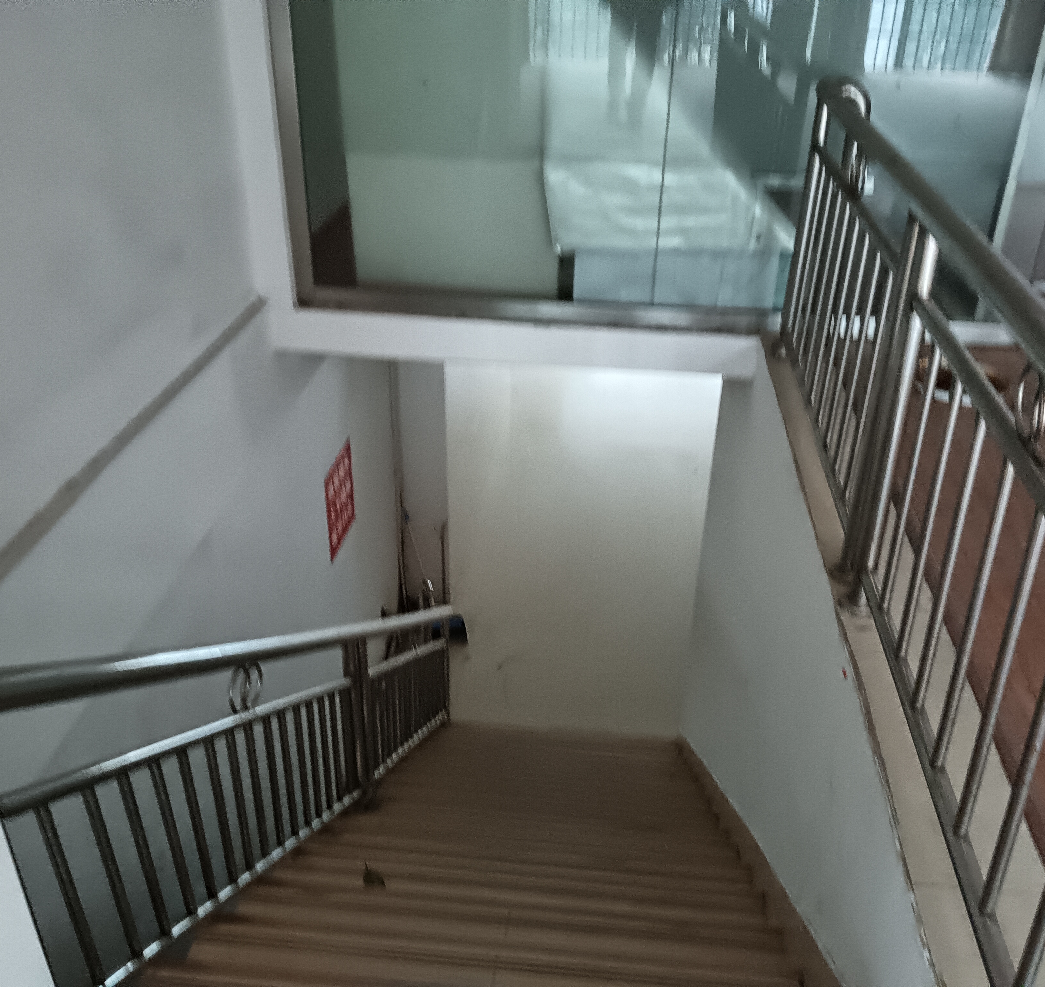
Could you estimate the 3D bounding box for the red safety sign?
[{"bbox_3d":[-0.980,0.034,5.541,0.015,0.490,0.485,3,30,5],"label":"red safety sign"}]

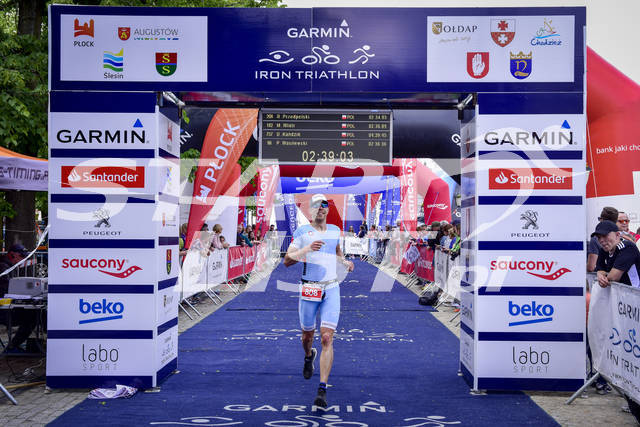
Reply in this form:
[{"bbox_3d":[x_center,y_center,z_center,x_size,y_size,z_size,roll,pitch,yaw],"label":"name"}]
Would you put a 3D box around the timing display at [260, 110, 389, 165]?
[{"bbox_3d":[0.064,-0.814,8.300,1.410,0.585,0.120,0,-1,2],"label":"timing display"}]

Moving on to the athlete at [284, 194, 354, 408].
[{"bbox_3d":[-0.004,0.760,6.870,0.610,1.810,0.660,0,-1,0],"label":"athlete"}]

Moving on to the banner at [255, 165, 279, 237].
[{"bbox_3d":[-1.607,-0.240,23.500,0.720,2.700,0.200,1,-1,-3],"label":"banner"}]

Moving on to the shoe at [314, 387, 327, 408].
[{"bbox_3d":[0.012,1.528,6.520,0.105,0.125,0.285,0,-1,4],"label":"shoe"}]

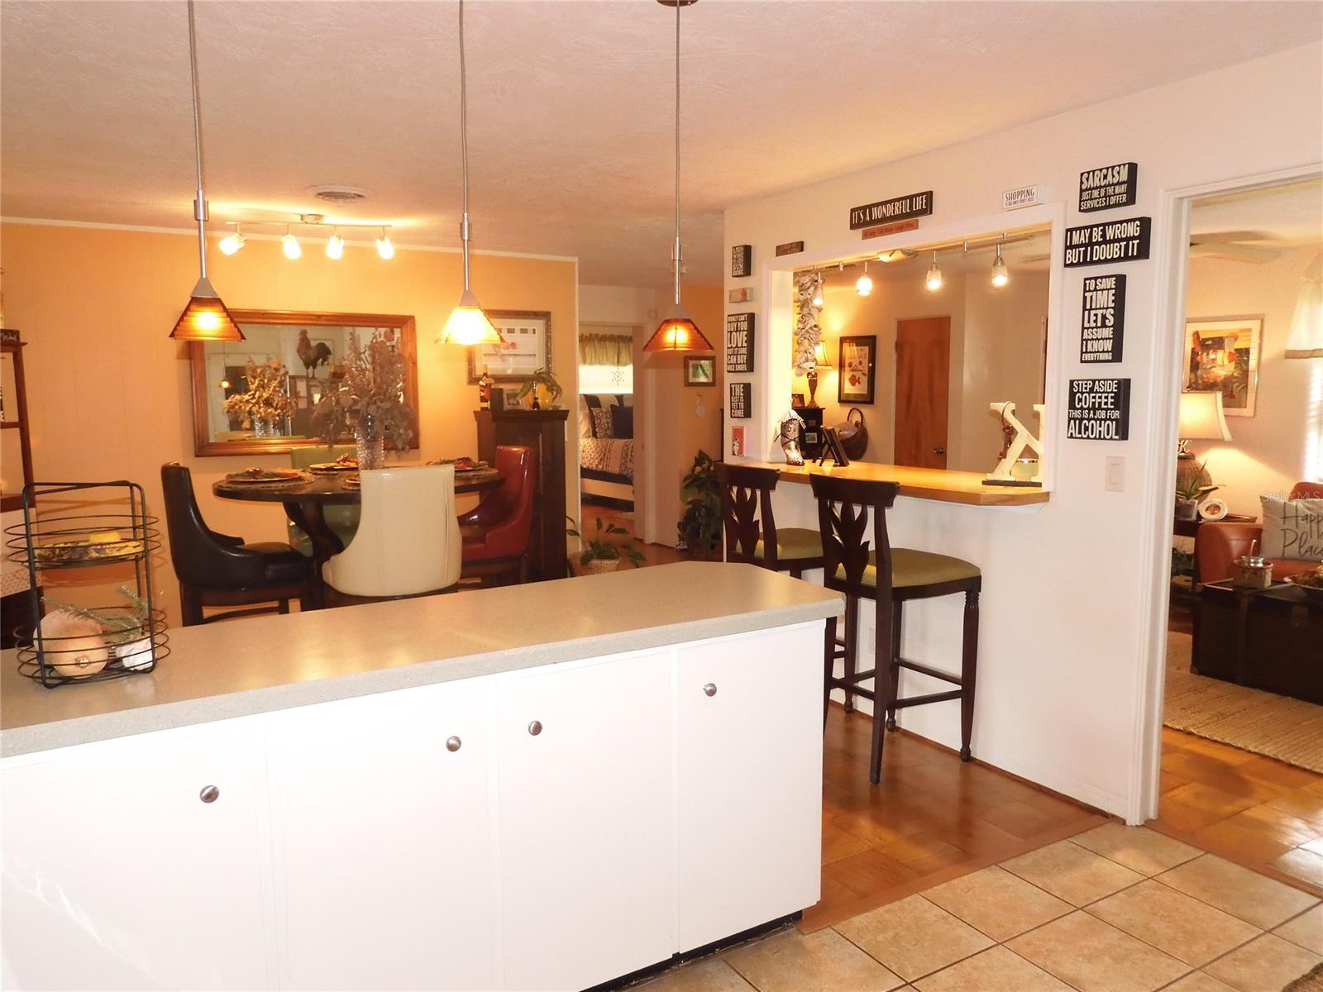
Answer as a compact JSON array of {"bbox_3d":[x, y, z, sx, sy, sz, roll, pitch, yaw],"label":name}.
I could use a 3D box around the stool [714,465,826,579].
[{"bbox_3d":[0.560,0.415,4.124,0.512,1.110,0.468,-4,8,-29],"label":"stool"}]

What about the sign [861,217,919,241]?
[{"bbox_3d":[0.948,-1.101,3.798,0.012,0.037,0.313,-4,8,-32],"label":"sign"}]

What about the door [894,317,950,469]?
[{"bbox_3d":[2.296,-0.540,8.091,0.040,2.007,0.594,-4,8,-32],"label":"door"}]

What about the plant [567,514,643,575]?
[{"bbox_3d":[-0.383,0.462,6.260,0.490,0.620,0.480,-4,7,-32],"label":"plant"}]

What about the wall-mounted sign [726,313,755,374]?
[{"bbox_3d":[0.410,-0.783,4.714,0.047,0.290,0.157,-4,7,-32],"label":"wall-mounted sign"}]

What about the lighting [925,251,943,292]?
[{"bbox_3d":[1.136,-0.934,3.822,0.070,0.165,0.070,-4,7,-31],"label":"lighting"}]

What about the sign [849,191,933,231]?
[{"bbox_3d":[0.974,-1.210,3.913,0.024,0.092,0.465,-4,7,-31],"label":"sign"}]

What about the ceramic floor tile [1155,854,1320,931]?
[{"bbox_3d":[1.678,1.156,2.681,0.282,0.010,0.311,-4,8,-31],"label":"ceramic floor tile"}]

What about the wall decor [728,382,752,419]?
[{"bbox_3d":[0.426,-0.506,4.896,0.045,0.183,0.122,-4,7,-31],"label":"wall decor"}]

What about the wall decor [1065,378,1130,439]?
[{"bbox_3d":[1.459,-0.288,3.060,0.052,0.197,0.180,-4,7,-32],"label":"wall decor"}]

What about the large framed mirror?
[{"bbox_3d":[-2.239,-0.722,5.871,1.359,0.893,0.045,-4,7,-31],"label":"large framed mirror"}]

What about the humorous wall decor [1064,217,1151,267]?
[{"bbox_3d":[1.456,-0.824,3.000,0.039,0.126,0.266,-4,8,-32],"label":"humorous wall decor"}]

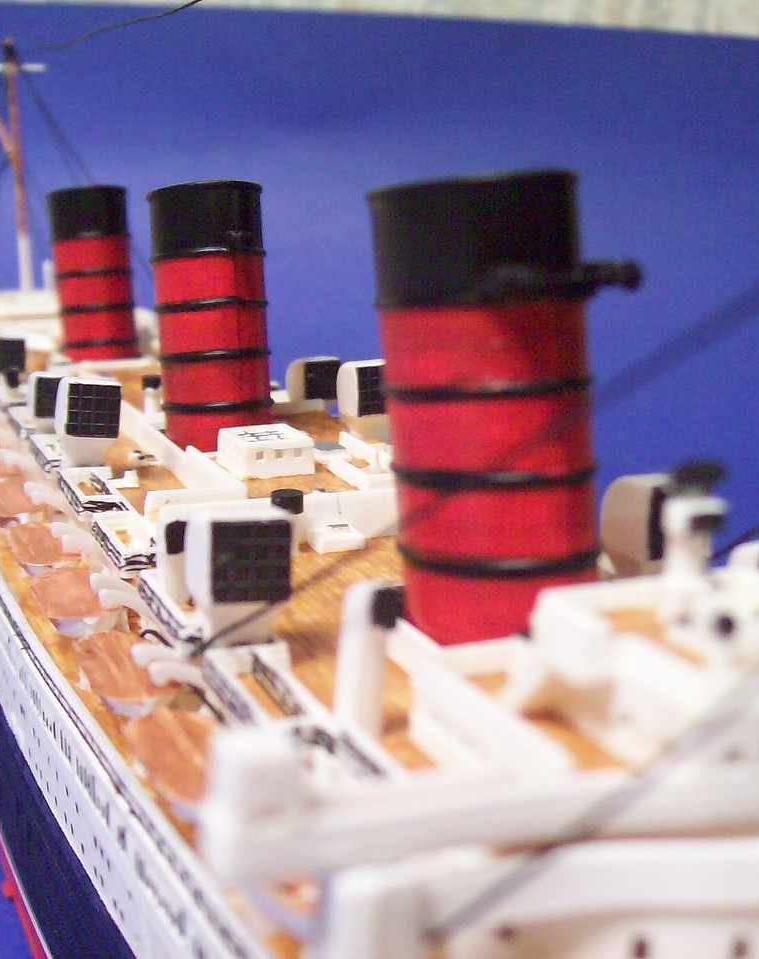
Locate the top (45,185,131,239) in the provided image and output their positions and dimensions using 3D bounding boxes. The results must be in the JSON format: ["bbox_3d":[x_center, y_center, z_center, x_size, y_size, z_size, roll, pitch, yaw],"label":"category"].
[{"bbox_3d":[-0.050,-0.045,0.228,0.013,0.008,0.020,-7,6,-22],"label":"top"}]

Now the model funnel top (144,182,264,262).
[{"bbox_3d":[-0.021,-0.031,0.162,0.013,0.008,0.020,-7,6,-22],"label":"model funnel top"}]

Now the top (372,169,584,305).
[{"bbox_3d":[0.007,-0.016,0.095,0.013,0.008,0.020,-7,6,-22],"label":"top"}]

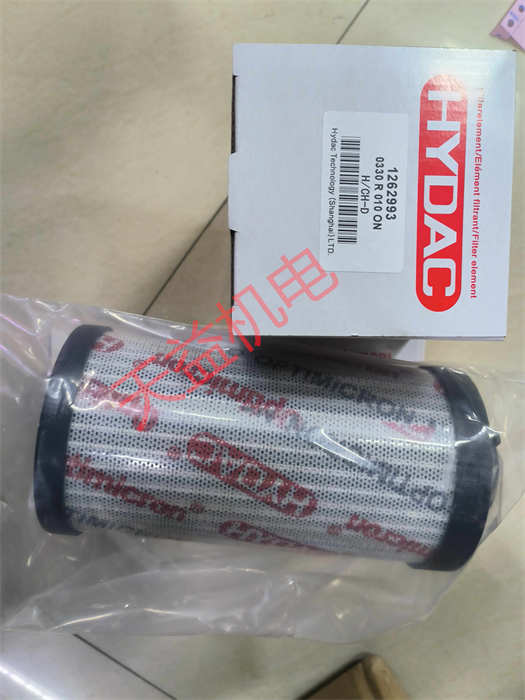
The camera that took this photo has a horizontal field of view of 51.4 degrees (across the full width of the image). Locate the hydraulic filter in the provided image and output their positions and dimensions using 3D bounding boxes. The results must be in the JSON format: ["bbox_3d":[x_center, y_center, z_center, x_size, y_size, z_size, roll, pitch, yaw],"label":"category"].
[{"bbox_3d":[0.000,0.046,0.261,0.180,0.095,0.095,7,94,-3],"label":"hydraulic filter"}]

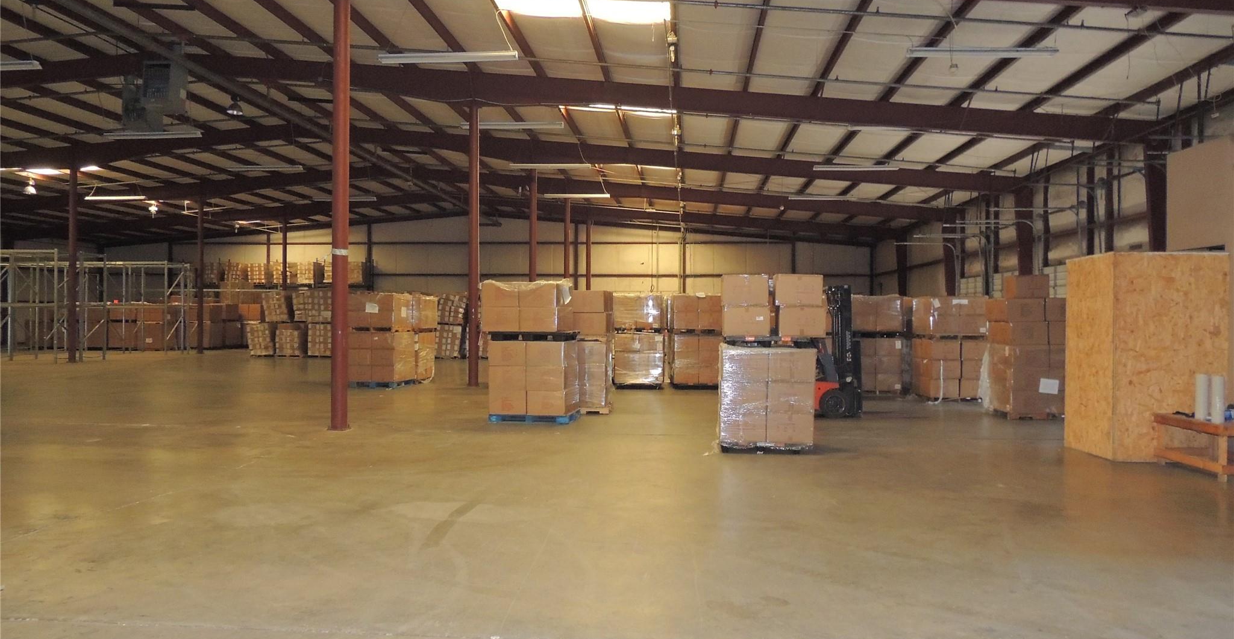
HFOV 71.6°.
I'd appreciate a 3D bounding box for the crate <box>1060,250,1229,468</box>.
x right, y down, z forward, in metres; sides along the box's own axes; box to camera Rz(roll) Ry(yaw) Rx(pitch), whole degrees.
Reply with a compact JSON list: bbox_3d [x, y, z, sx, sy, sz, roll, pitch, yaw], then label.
[{"bbox_3d":[6.215,0.425,10.122,1.286,2.326,1.053,0,0,0],"label":"crate"}]

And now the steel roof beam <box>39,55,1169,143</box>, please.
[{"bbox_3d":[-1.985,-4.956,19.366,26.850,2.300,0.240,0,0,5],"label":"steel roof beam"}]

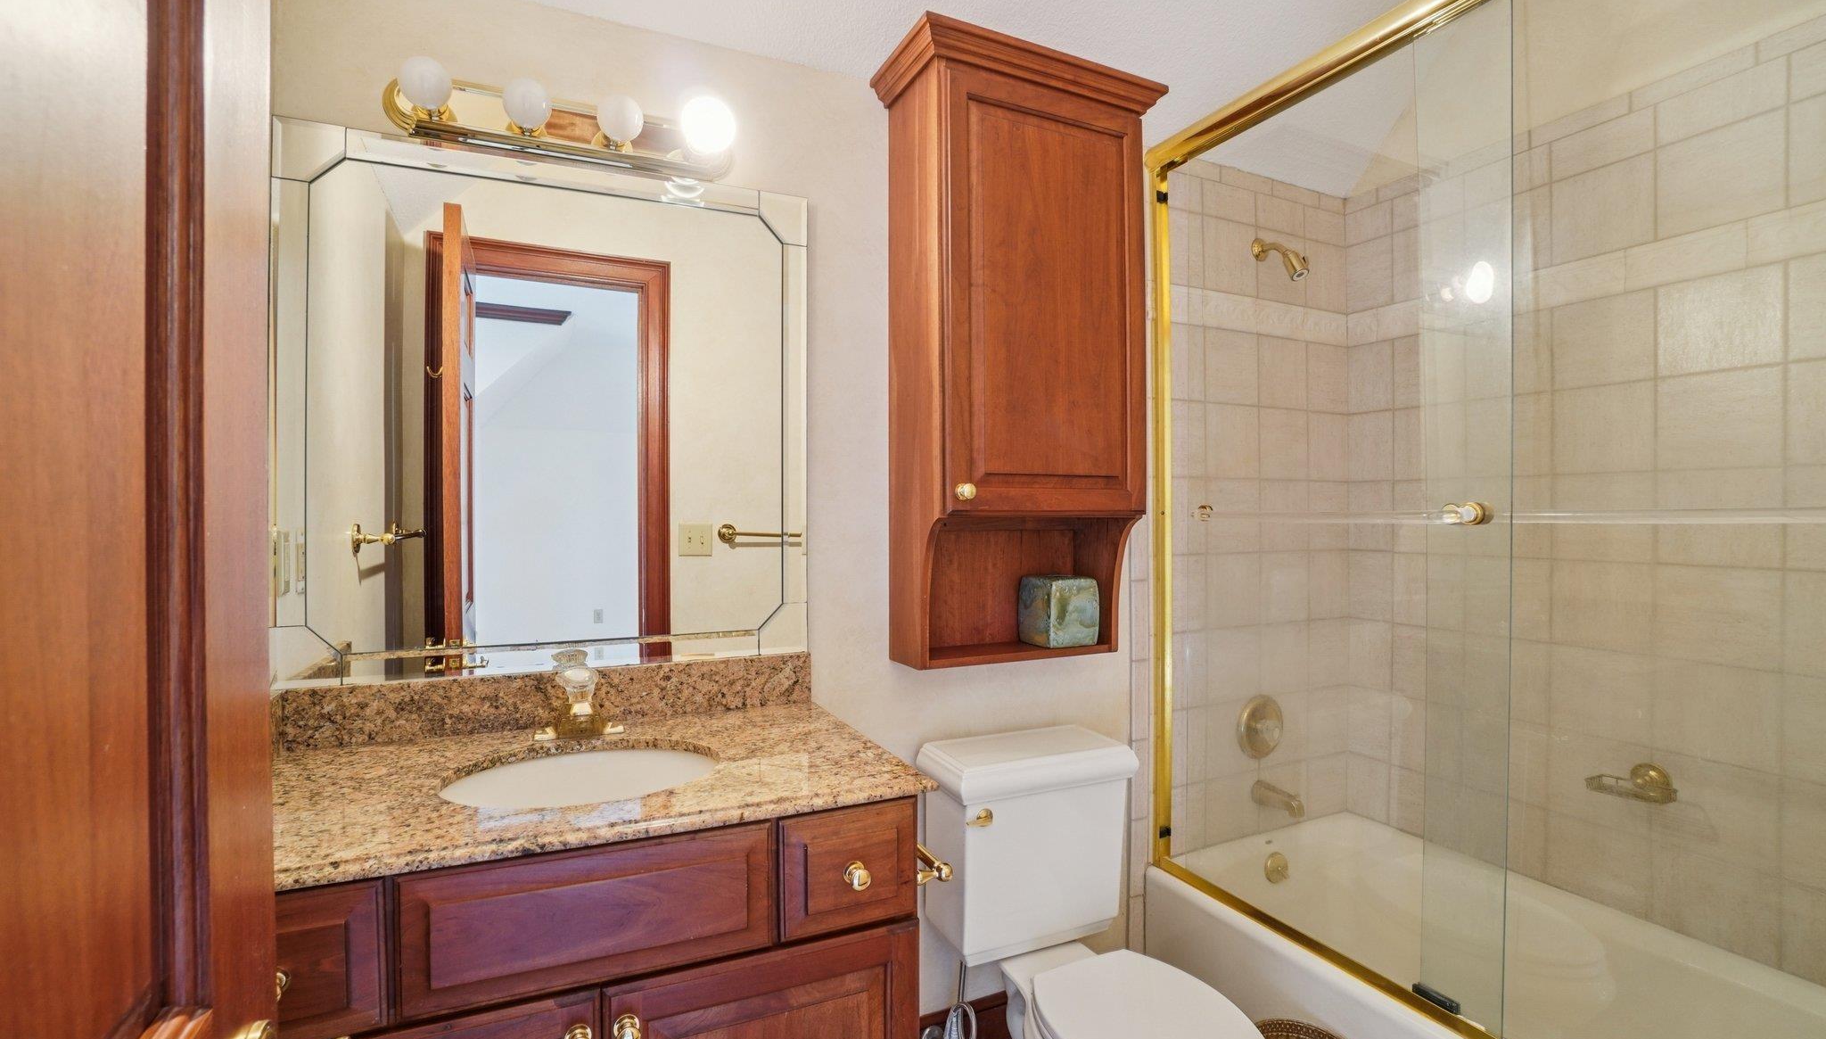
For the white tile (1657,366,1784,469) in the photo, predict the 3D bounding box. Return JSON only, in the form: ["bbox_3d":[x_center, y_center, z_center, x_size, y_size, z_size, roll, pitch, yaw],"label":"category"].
[{"bbox_3d":[1.616,-0.199,1.527,0.010,0.193,0.193,0,0,-24],"label":"white tile"}]

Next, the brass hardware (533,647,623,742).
[{"bbox_3d":[-0.566,0.310,1.296,0.154,0.128,0.133,0,0,-24],"label":"brass hardware"}]

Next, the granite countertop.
[{"bbox_3d":[-0.510,0.388,1.147,0.931,0.029,0.531,0,0,-23],"label":"granite countertop"}]

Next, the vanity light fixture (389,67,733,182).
[{"bbox_3d":[-0.584,-0.686,1.308,0.575,0.139,0.142,0,0,-24],"label":"vanity light fixture"}]

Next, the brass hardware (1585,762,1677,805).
[{"bbox_3d":[1.520,0.552,1.607,0.104,0.065,0.134,0,0,-24],"label":"brass hardware"}]

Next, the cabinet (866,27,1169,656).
[{"bbox_3d":[0.231,-0.316,1.610,0.575,1.215,0.267,0,0,-24],"label":"cabinet"}]

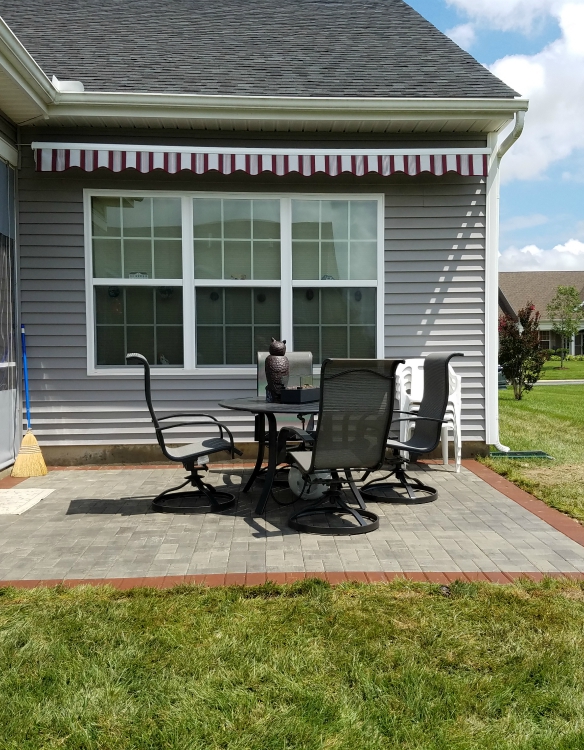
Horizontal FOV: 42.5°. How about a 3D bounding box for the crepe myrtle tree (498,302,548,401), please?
[{"bbox_3d":[5.588,-0.574,18.449,1.400,2.406,1.400,1,2,17],"label":"crepe myrtle tree"}]

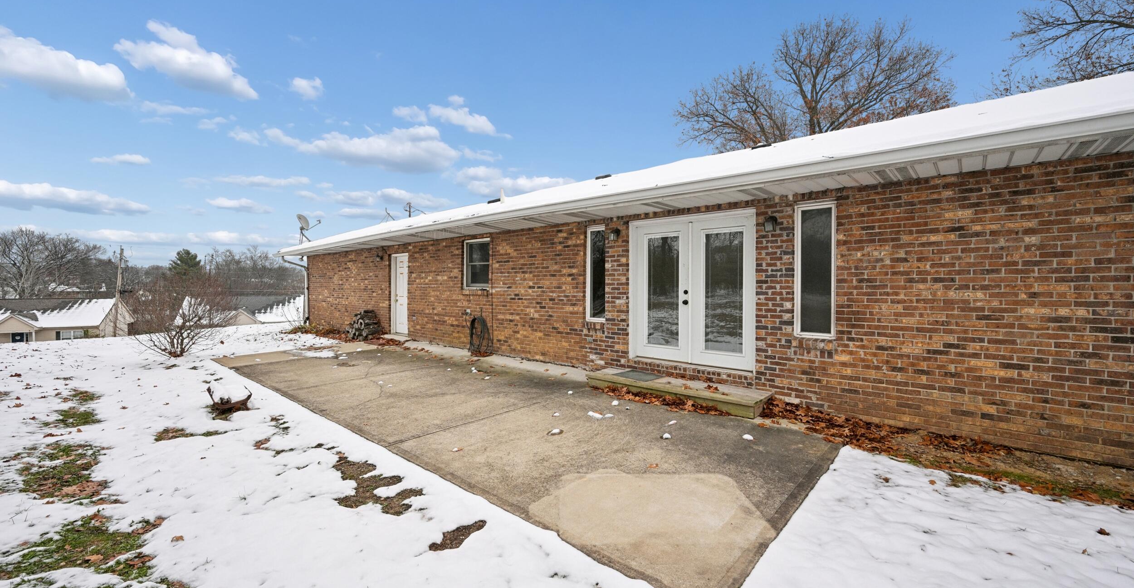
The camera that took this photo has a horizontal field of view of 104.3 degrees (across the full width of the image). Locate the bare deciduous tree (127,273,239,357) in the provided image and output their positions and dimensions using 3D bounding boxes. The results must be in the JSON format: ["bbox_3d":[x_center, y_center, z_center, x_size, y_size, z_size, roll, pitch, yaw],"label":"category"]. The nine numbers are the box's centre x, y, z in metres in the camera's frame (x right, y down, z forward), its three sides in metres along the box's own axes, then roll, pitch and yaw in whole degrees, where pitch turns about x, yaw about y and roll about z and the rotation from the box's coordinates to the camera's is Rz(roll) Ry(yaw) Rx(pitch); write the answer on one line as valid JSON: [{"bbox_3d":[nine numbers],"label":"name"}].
[{"bbox_3d":[-7.060,0.400,8.150,1.550,1.540,1.550,-1,1,-41],"label":"bare deciduous tree"}]

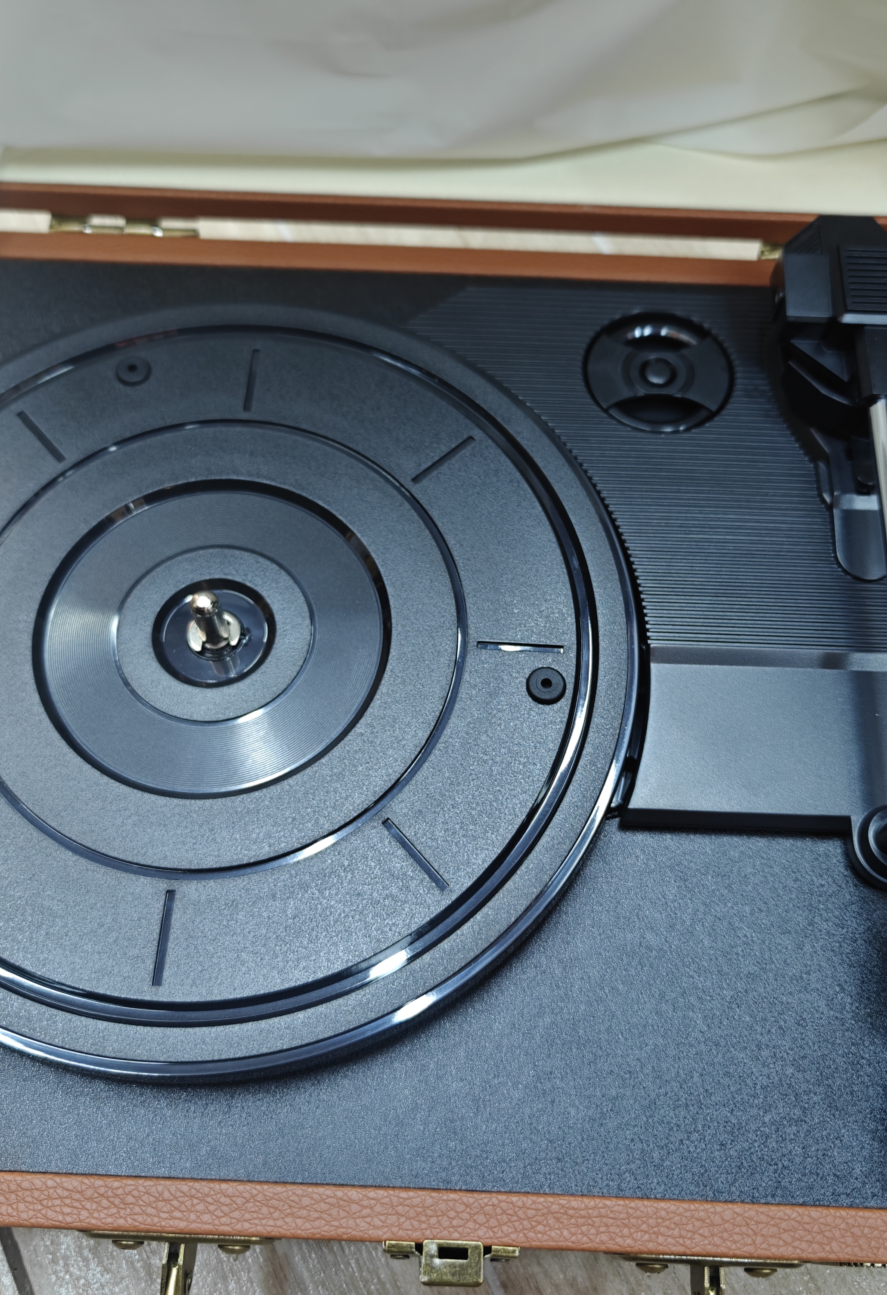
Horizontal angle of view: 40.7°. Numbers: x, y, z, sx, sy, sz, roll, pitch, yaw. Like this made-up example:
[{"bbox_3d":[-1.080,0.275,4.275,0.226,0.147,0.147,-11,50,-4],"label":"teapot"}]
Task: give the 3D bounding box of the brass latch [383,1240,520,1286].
[{"bbox_3d":[0.002,0.127,0.246,0.028,0.016,0.009,2,65,1],"label":"brass latch"}]

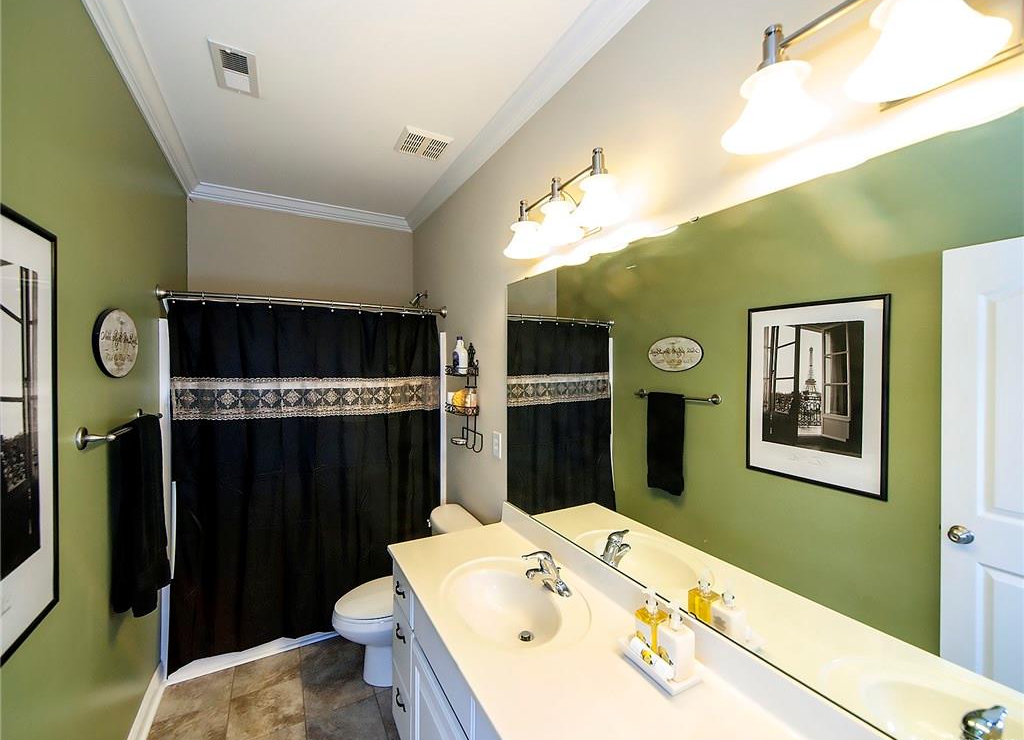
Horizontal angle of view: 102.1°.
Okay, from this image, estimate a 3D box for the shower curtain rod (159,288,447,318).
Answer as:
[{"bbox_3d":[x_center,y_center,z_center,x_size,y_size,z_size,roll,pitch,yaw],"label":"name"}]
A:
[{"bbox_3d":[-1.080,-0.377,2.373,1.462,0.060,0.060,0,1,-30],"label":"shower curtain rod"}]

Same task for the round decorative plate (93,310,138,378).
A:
[{"bbox_3d":[-1.389,-0.092,1.466,0.025,0.244,0.435,0,1,-30],"label":"round decorative plate"}]

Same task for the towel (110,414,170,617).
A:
[{"bbox_3d":[-1.360,0.521,1.517,0.110,0.690,0.330,0,1,-30],"label":"towel"}]

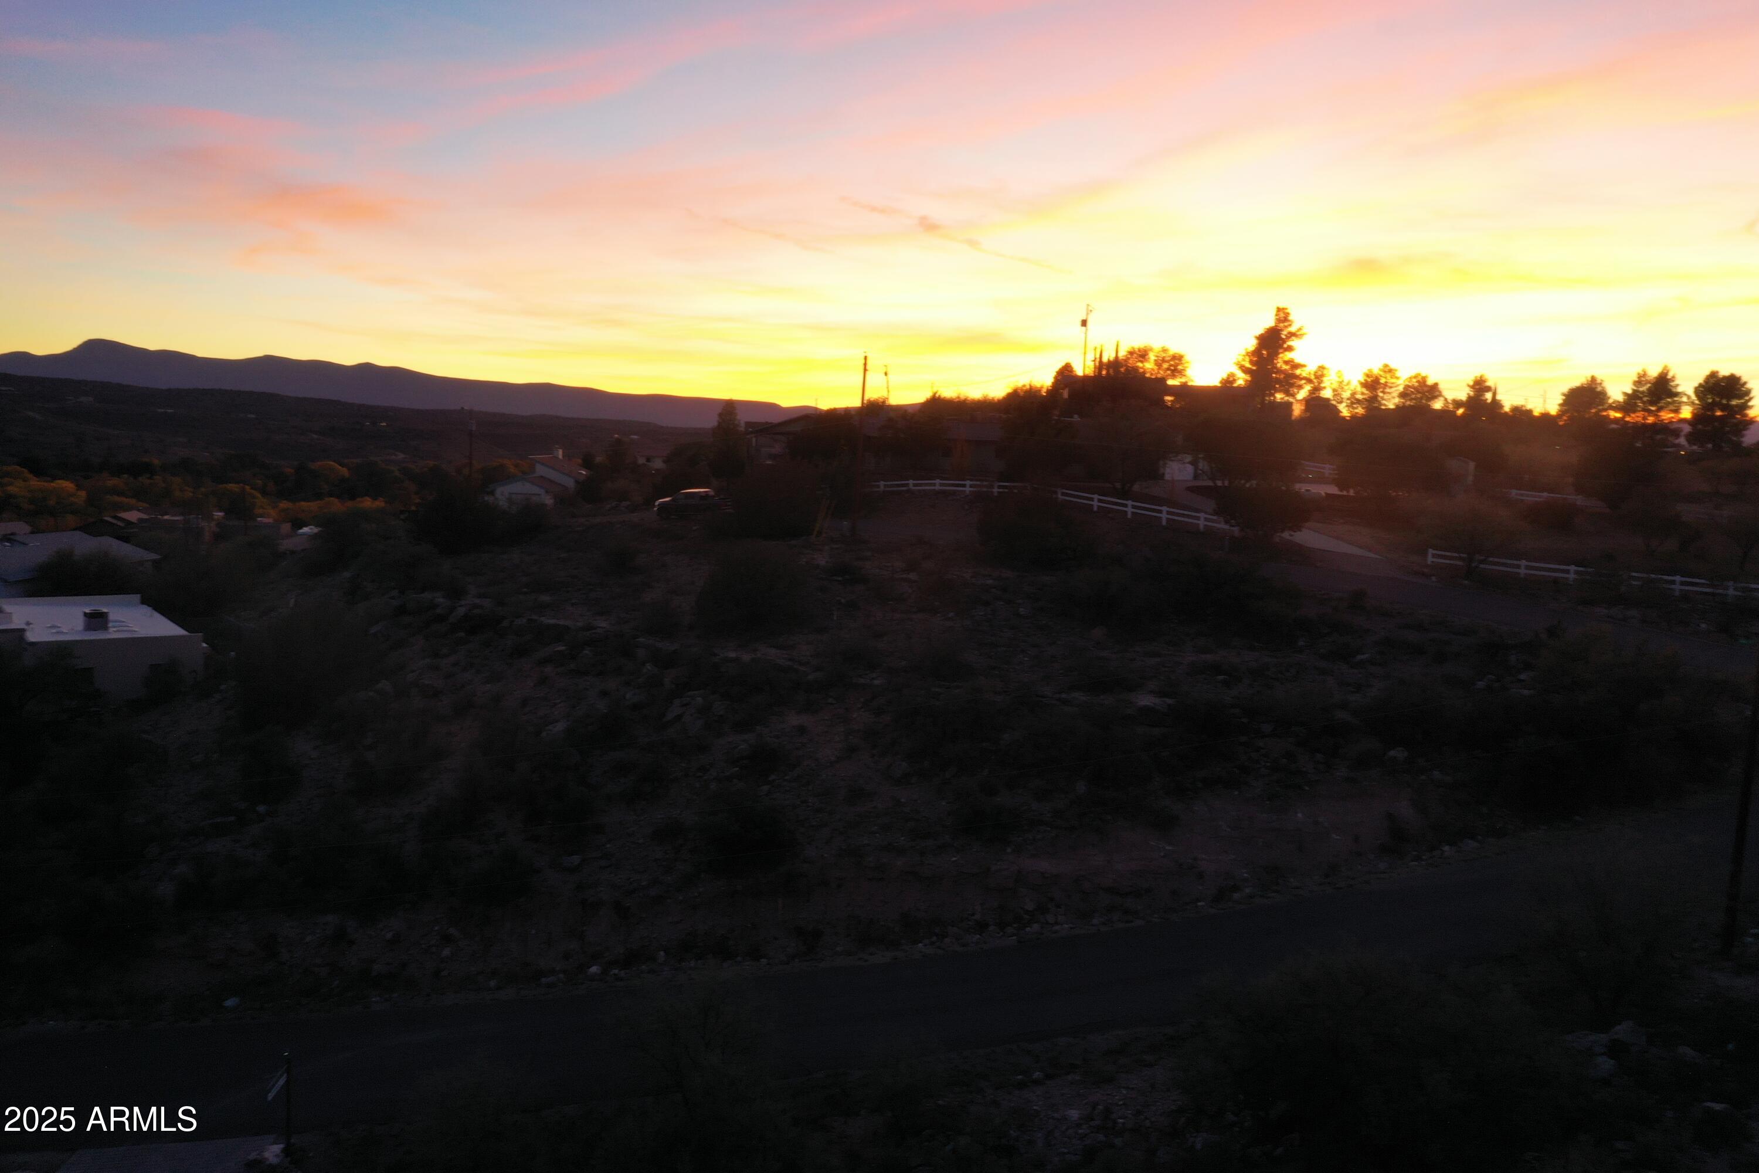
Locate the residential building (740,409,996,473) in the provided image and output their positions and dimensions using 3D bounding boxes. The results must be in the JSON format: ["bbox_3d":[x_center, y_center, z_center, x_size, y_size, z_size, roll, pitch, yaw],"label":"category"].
[{"bbox_3d":[-0.373,-11.238,106.000,19.500,5.000,11.500,2,6,0],"label":"residential building"}]

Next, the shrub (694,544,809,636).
[{"bbox_3d":[-5.232,0.141,56.000,4.530,3.580,4.300,2,6,0],"label":"shrub"}]

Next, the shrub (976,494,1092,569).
[{"bbox_3d":[7.911,-2.779,70.000,5.730,3.680,5.430,2,6,0],"label":"shrub"}]

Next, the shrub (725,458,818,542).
[{"bbox_3d":[-6.268,-5.065,80.000,5.380,4.430,5.100,2,6,0],"label":"shrub"}]

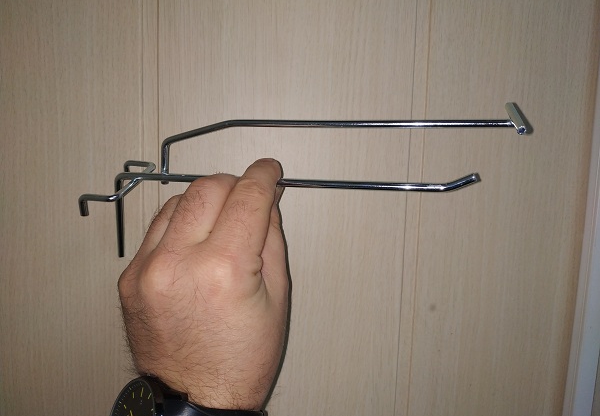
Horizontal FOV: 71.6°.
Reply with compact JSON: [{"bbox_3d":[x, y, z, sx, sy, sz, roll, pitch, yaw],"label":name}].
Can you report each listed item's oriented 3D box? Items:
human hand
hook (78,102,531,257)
[{"bbox_3d":[-0.049,0.036,0.225,0.082,0.122,0.085,1,-8,14],"label":"human hand"},{"bbox_3d":[-0.009,-0.005,0.260,0.256,0.113,0.056,3,29,10],"label":"hook"}]

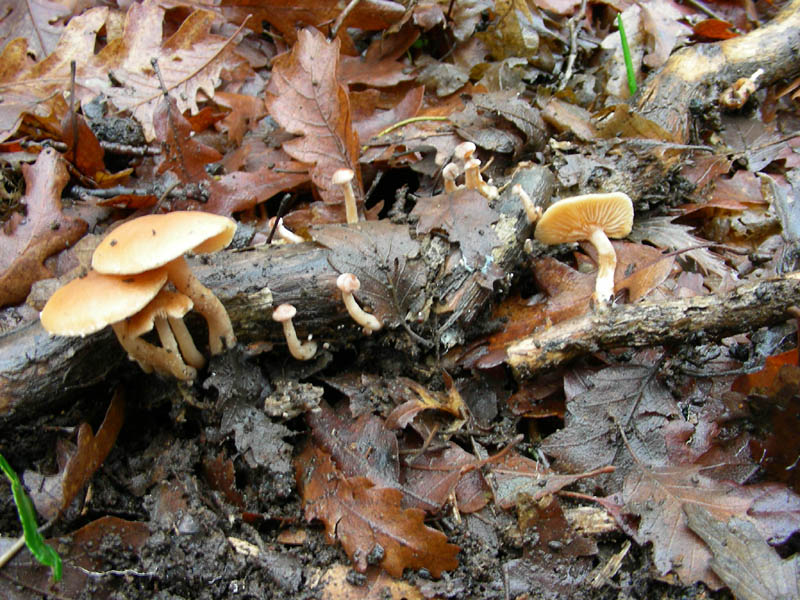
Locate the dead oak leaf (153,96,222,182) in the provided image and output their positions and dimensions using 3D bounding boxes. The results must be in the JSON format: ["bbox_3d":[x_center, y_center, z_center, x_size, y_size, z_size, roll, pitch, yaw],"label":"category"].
[{"bbox_3d":[-0.115,-0.087,0.475,0.030,0.013,0.050,-20,62,-11],"label":"dead oak leaf"}]

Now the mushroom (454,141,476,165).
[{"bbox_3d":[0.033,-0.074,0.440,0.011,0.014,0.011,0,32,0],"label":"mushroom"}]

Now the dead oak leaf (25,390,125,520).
[{"bbox_3d":[-0.123,0.059,0.335,0.025,0.015,0.054,33,52,-24],"label":"dead oak leaf"}]

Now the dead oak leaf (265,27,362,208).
[{"bbox_3d":[-0.048,-0.101,0.475,0.046,0.015,0.100,-11,60,-3],"label":"dead oak leaf"}]

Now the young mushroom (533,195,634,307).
[{"bbox_3d":[0.079,-0.022,0.385,0.042,0.047,0.031,0,32,0],"label":"young mushroom"}]

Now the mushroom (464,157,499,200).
[{"bbox_3d":[0.040,-0.060,0.435,0.017,0.021,0.012,0,32,0],"label":"mushroom"}]

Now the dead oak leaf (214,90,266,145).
[{"bbox_3d":[-0.090,-0.103,0.495,0.027,0.010,0.034,-14,54,-10],"label":"dead oak leaf"}]

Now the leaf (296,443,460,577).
[{"bbox_3d":[-0.009,0.075,0.323,0.065,0.011,0.034,29,50,28],"label":"leaf"}]

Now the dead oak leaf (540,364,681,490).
[{"bbox_3d":[0.086,0.050,0.355,0.048,0.010,0.056,18,45,19],"label":"dead oak leaf"}]

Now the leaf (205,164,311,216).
[{"bbox_3d":[-0.073,-0.057,0.455,0.055,0.011,0.026,-23,44,-26],"label":"leaf"}]

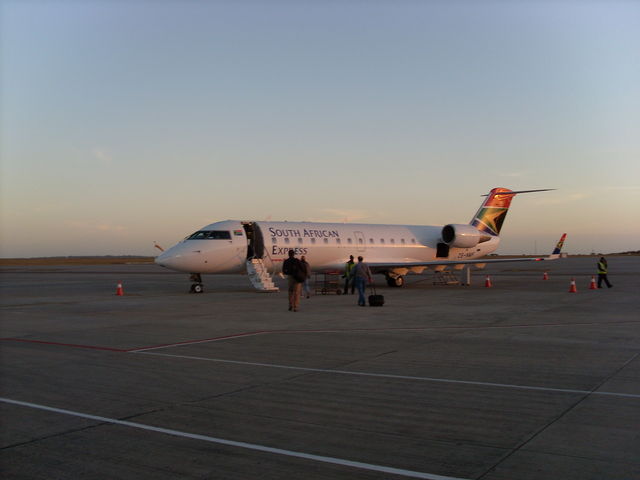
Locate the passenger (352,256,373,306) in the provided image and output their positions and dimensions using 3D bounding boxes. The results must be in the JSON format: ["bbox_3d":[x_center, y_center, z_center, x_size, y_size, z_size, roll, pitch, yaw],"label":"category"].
[{"bbox_3d":[1.447,1.429,24.200,0.660,1.730,0.460,0,-2,-16],"label":"passenger"}]

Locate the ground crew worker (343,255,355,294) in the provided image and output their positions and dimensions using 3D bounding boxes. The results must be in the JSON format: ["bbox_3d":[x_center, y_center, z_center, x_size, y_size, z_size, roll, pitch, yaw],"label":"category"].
[{"bbox_3d":[1.335,1.584,31.800,0.520,1.760,0.520,0,-2,-30],"label":"ground crew worker"}]

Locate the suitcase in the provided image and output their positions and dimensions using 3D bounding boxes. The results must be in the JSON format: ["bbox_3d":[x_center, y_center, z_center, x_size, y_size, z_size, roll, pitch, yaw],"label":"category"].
[{"bbox_3d":[1.955,1.914,24.100,0.500,0.700,0.380,0,-1,-9],"label":"suitcase"}]

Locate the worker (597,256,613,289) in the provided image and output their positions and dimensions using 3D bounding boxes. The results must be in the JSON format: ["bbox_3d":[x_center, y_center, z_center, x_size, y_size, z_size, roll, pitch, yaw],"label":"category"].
[{"bbox_3d":[14.979,1.728,36.900,0.700,1.650,0.500,-1,-2,23],"label":"worker"}]

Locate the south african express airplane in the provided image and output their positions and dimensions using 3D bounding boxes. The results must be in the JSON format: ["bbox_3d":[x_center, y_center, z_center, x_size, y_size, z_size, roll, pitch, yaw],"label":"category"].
[{"bbox_3d":[3.116,-0.424,40.291,26.770,6.220,21.200,1,-2,-37],"label":"south african express airplane"}]

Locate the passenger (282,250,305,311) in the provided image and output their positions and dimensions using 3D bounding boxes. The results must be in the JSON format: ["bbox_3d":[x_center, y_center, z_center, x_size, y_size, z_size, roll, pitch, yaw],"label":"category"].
[{"bbox_3d":[-0.786,1.258,21.500,0.680,1.850,0.500,0,-1,-7],"label":"passenger"}]

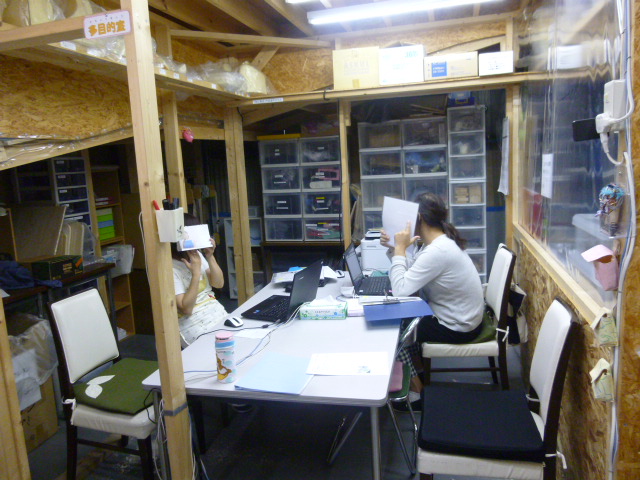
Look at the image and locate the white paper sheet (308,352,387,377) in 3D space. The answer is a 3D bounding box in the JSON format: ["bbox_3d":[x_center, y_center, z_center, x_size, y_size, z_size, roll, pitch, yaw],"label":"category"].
[{"bbox_3d":[0.111,0.473,1.776,0.295,0.004,0.208,-2,9,5],"label":"white paper sheet"}]

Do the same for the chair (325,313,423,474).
[{"bbox_3d":[0.295,0.691,2.374,0.490,0.780,0.450,0,9,16],"label":"chair"}]

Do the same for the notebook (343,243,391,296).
[{"bbox_3d":[0.323,0.168,2.734,0.305,0.238,0.355,-1,9,12],"label":"notebook"}]

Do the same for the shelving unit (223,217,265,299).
[{"bbox_3d":[-0.815,0.203,5.311,0.425,0.900,0.290,-2,9,10],"label":"shelving unit"}]

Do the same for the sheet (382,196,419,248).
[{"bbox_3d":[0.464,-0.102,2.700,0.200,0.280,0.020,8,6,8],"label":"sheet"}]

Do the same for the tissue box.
[{"bbox_3d":[0.025,0.361,2.350,0.230,0.056,0.114,-1,9,9],"label":"tissue box"}]

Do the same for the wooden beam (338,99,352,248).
[{"bbox_3d":[0.224,-0.118,3.750,0.045,1.950,0.088,0,9,16],"label":"wooden beam"}]

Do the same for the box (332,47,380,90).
[{"bbox_3d":[0.280,-1.179,3.246,0.315,0.257,0.240,0,9,17],"label":"box"}]

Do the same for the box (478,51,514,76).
[{"bbox_3d":[1.132,-1.117,2.982,0.198,0.130,0.200,0,9,17],"label":"box"}]

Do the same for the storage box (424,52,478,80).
[{"bbox_3d":[0.974,-1.268,3.448,0.375,0.164,0.280,0,9,16],"label":"storage box"}]

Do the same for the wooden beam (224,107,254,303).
[{"bbox_3d":[-0.674,-0.124,3.998,0.115,1.970,0.090,0,9,16],"label":"wooden beam"}]

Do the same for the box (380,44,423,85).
[{"bbox_3d":[0.569,-1.168,3.151,0.285,0.230,0.220,0,9,17],"label":"box"}]

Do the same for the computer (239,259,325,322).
[{"bbox_3d":[-0.197,0.258,2.476,0.330,0.244,0.367,1,10,24],"label":"computer"}]

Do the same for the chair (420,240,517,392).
[{"bbox_3d":[0.854,0.508,2.719,0.510,0.920,0.440,-1,9,12],"label":"chair"}]

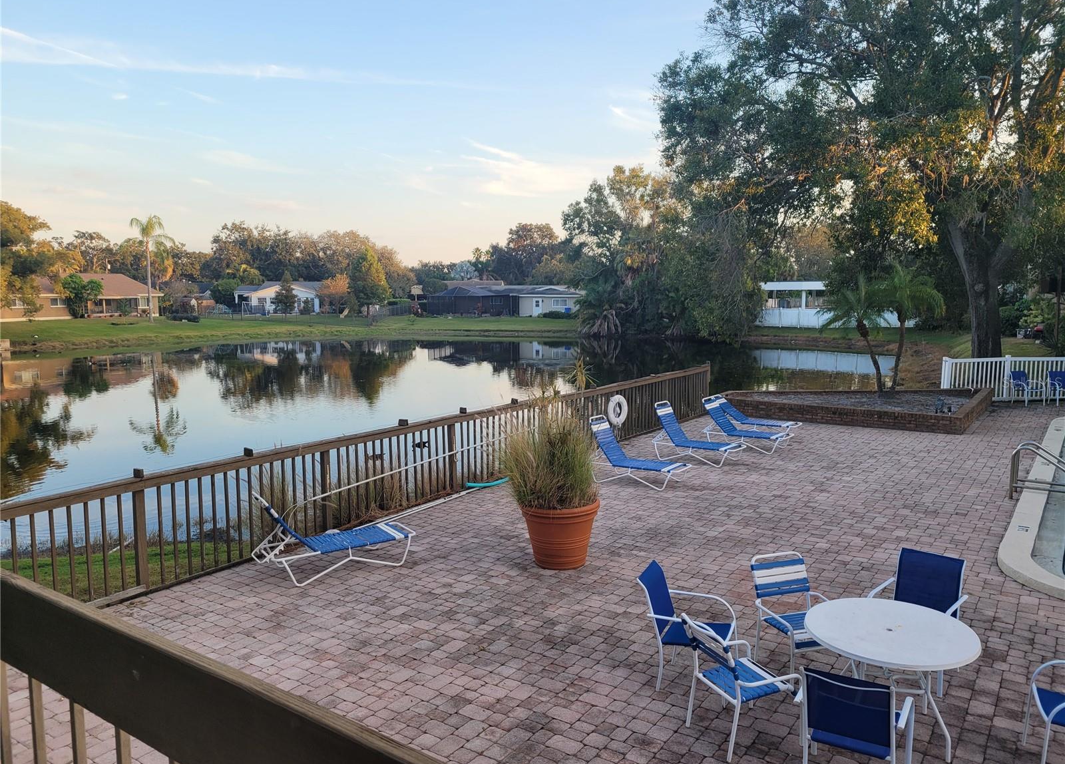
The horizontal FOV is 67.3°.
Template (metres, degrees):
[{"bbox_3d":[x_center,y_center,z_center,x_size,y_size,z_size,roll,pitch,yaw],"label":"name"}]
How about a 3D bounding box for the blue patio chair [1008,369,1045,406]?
[{"bbox_3d":[12.955,0.167,20.934,0.574,0.851,0.708,-2,6,-9],"label":"blue patio chair"}]

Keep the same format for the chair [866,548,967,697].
[{"bbox_3d":[3.091,1.898,6.422,0.583,0.851,0.708,6,9,44],"label":"chair"}]

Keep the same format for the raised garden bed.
[{"bbox_3d":[8.291,0.485,20.637,5.650,0.380,6.300,4,8,34],"label":"raised garden bed"}]

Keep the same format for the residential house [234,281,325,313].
[{"bbox_3d":[-34.550,-11.396,109.084,11.500,4.300,10.500,-2,7,-14],"label":"residential house"}]

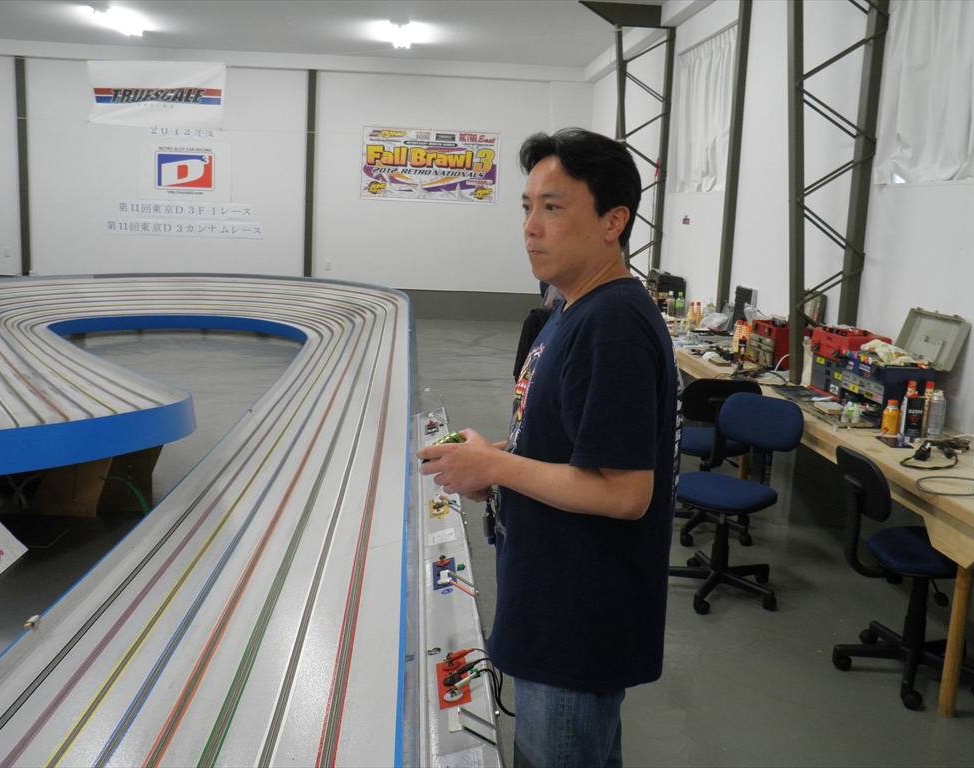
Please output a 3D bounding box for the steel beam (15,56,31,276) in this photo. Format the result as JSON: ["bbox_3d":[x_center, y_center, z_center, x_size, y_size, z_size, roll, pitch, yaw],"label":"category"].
[{"bbox_3d":[-6.224,-2.743,13.479,0.125,3.150,0.100,2,10,-4],"label":"steel beam"}]

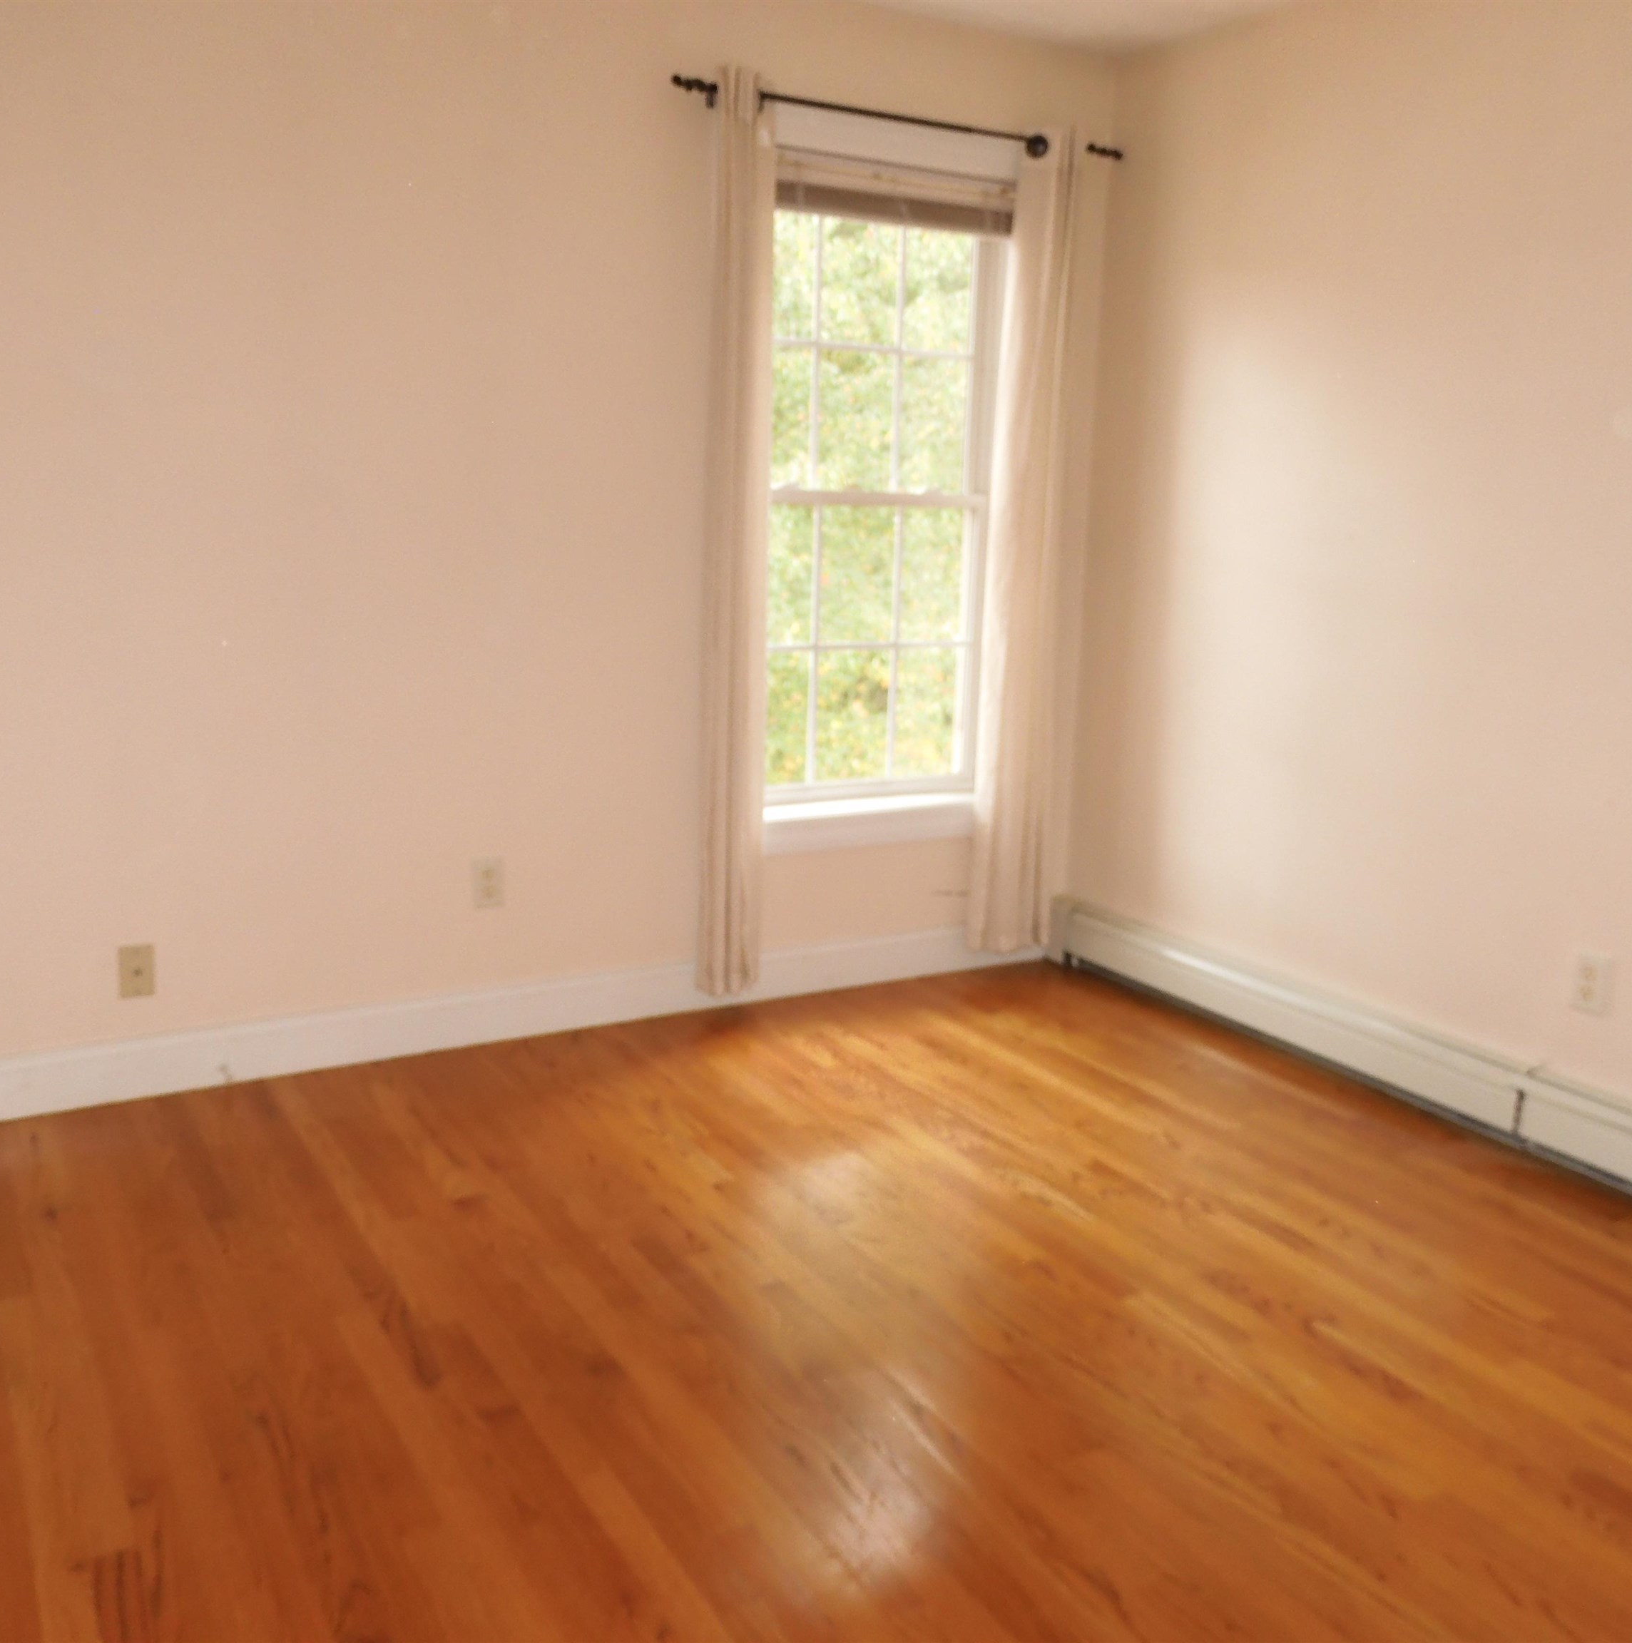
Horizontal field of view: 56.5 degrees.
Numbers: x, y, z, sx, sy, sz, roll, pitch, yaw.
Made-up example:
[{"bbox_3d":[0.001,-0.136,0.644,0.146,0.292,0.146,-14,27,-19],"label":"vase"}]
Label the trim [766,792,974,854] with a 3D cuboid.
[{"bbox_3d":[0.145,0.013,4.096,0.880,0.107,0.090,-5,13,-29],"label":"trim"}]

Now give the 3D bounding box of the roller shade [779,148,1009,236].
[{"bbox_3d":[0.178,-1.567,3.792,0.800,0.132,0.055,-5,13,-29],"label":"roller shade"}]

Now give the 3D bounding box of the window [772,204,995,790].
[{"bbox_3d":[0.118,-0.821,3.984,0.800,1.570,0.080,-5,13,-29],"label":"window"}]

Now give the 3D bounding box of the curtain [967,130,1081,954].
[{"bbox_3d":[0.583,-0.708,4.097,0.260,2.170,0.110,-5,13,-29],"label":"curtain"}]

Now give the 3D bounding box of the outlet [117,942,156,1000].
[{"bbox_3d":[-1.443,0.320,3.231,0.070,0.115,0.012,-5,13,-29],"label":"outlet"}]

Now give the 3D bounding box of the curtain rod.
[{"bbox_3d":[0.237,-1.698,3.680,1.291,0.075,0.085,-5,13,-29],"label":"curtain rod"}]

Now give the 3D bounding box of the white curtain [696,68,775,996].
[{"bbox_3d":[-0.194,-0.636,3.662,0.133,2.168,0.110,-5,13,-29],"label":"white curtain"}]

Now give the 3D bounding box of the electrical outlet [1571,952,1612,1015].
[{"bbox_3d":[1.550,0.325,3.037,0.012,0.115,0.072,-5,13,-29],"label":"electrical outlet"}]

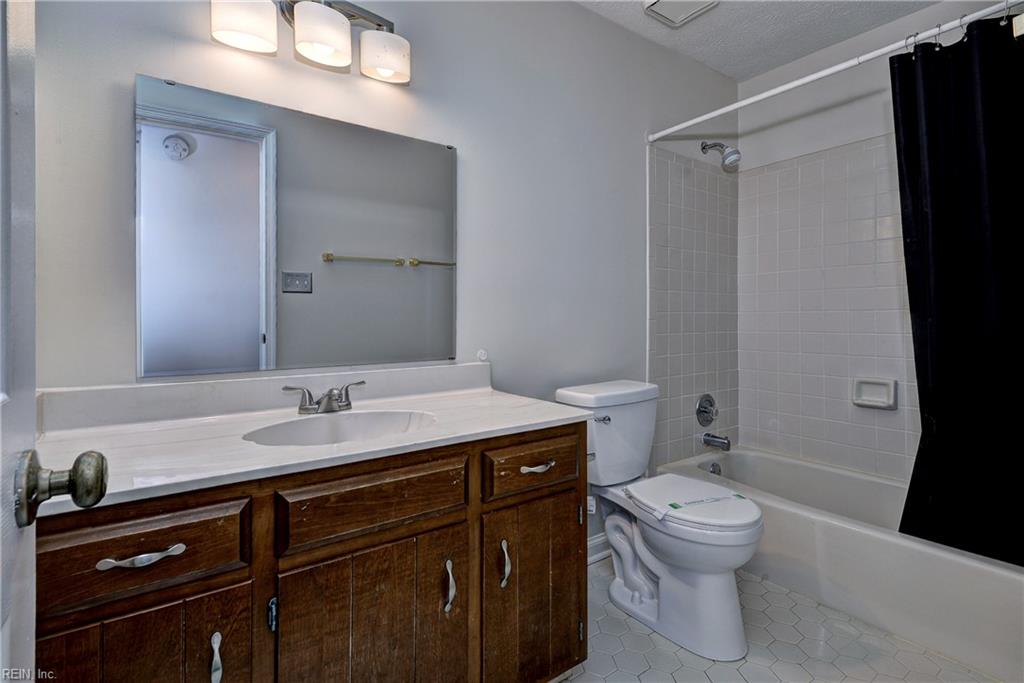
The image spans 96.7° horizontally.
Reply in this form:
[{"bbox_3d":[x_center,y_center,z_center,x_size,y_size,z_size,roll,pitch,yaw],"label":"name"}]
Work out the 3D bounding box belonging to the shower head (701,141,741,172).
[{"bbox_3d":[1.097,-0.969,2.373,0.081,0.204,0.202,-2,3,-34],"label":"shower head"}]

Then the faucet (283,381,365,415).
[{"bbox_3d":[-0.530,0.166,1.315,0.232,0.076,0.133,-2,3,-34],"label":"faucet"}]

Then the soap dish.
[{"bbox_3d":[1.698,0.243,2.131,0.045,0.129,0.161,-2,3,-34],"label":"soap dish"}]

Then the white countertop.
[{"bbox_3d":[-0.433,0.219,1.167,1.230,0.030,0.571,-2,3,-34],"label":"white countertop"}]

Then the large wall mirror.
[{"bbox_3d":[-0.571,-0.301,1.393,0.902,0.762,0.014,-2,3,-34],"label":"large wall mirror"}]

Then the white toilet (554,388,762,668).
[{"bbox_3d":[0.519,0.594,1.721,0.411,0.806,0.697,-2,3,-34],"label":"white toilet"}]

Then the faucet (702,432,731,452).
[{"bbox_3d":[1.119,0.547,2.473,0.061,0.072,0.141,-2,3,-34],"label":"faucet"}]

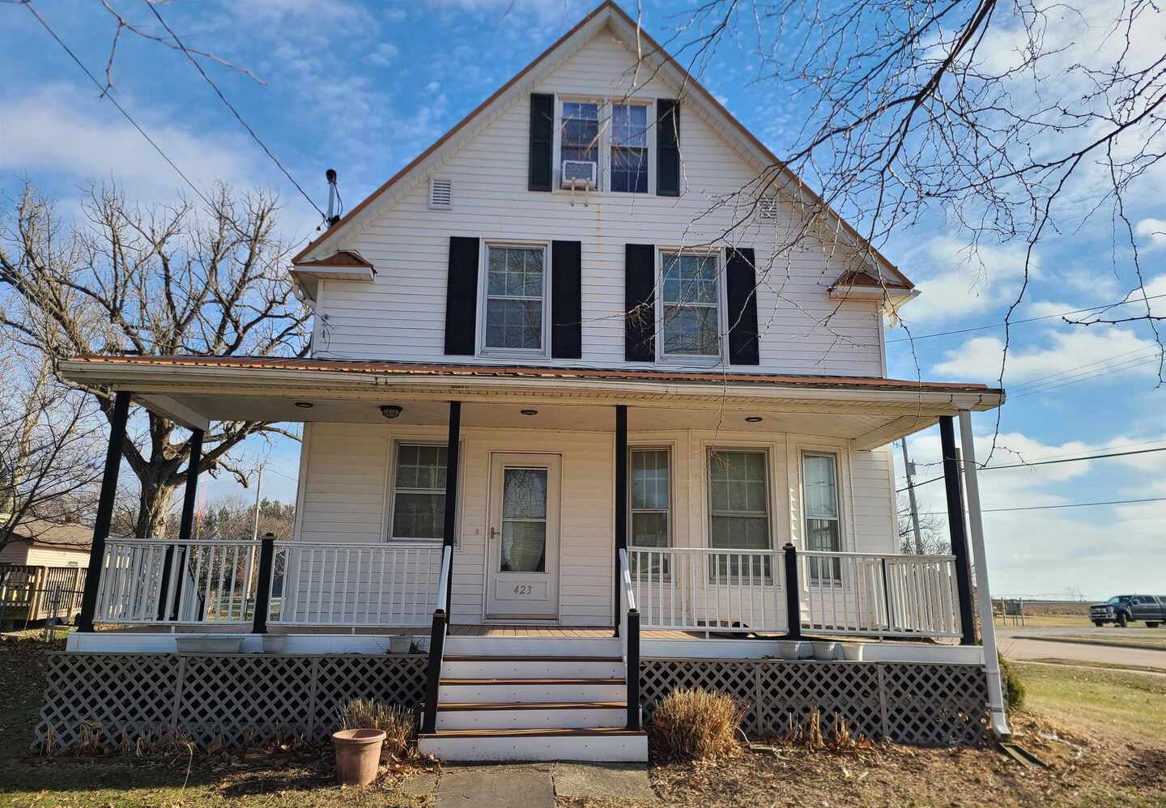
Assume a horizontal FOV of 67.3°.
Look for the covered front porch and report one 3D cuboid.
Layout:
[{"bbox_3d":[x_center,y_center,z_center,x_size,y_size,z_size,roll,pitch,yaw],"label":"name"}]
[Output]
[{"bbox_3d":[-0.446,0.985,9.886,9.550,3.520,2.500,2,-13,-4],"label":"covered front porch"}]

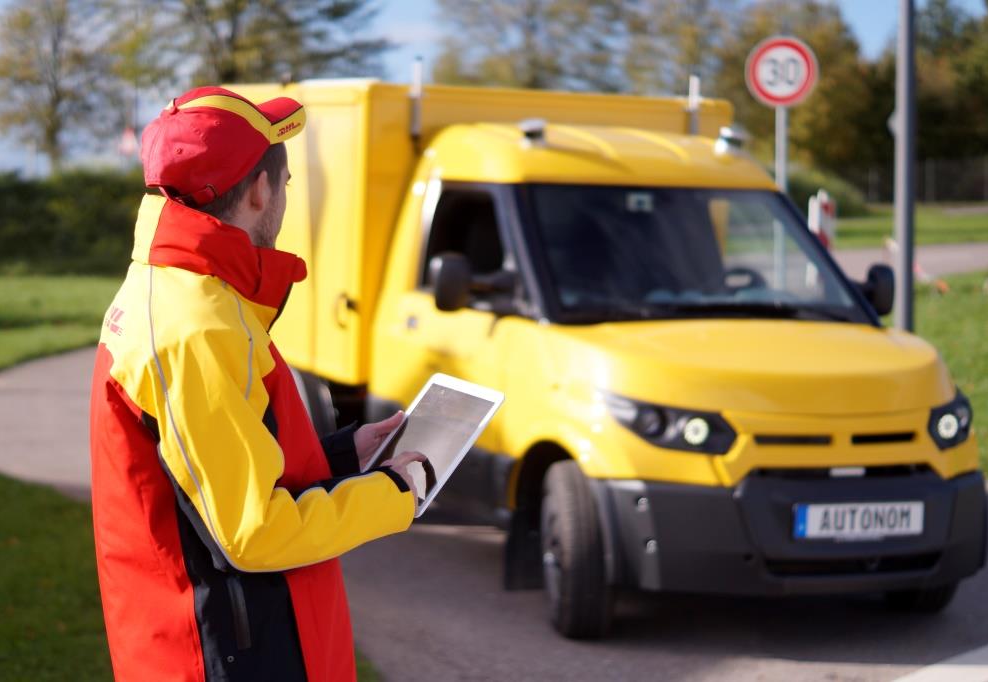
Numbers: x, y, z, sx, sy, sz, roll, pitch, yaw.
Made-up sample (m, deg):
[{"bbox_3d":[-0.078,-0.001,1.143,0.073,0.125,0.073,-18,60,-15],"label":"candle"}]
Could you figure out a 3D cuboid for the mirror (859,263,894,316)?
[{"bbox_3d":[1.571,-0.209,8.733,0.130,0.210,0.090,0,4,-25],"label":"mirror"}]

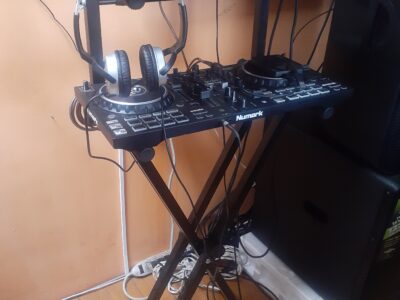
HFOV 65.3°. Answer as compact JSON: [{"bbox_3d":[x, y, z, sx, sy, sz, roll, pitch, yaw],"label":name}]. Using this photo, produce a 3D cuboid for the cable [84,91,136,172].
[{"bbox_3d":[-0.175,-0.036,0.610,0.100,0.155,0.070,-1,19,-6],"label":"cable"}]

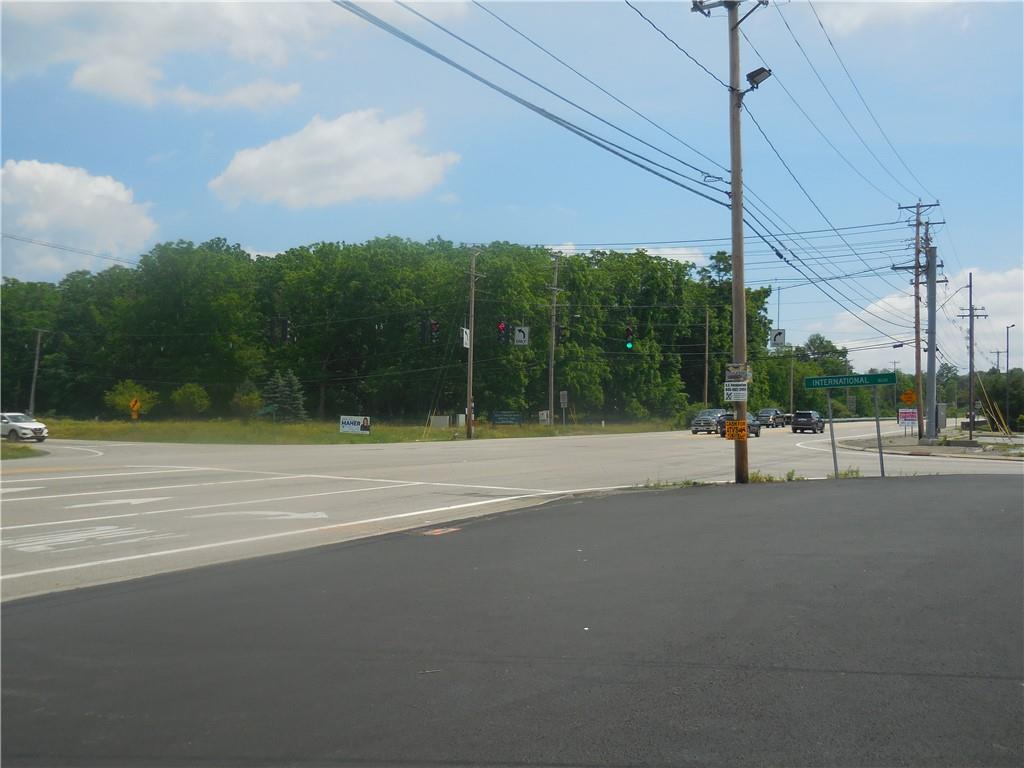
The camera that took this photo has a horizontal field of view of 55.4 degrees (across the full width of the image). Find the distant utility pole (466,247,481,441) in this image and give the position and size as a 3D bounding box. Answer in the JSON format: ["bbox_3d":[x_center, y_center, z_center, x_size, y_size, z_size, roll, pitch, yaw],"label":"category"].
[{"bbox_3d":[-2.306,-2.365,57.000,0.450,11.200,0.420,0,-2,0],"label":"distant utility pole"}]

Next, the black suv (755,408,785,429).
[{"bbox_3d":[26.286,3.478,99.000,2.000,1.900,5.200,-1,-2,27],"label":"black suv"}]

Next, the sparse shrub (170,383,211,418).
[{"bbox_3d":[-31.238,1.703,95.000,3.900,3.800,3.800,0,-2,0],"label":"sparse shrub"}]

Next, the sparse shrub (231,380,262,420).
[{"bbox_3d":[-25.740,1.654,95.000,3.100,4.000,3.000,0,-2,0],"label":"sparse shrub"}]

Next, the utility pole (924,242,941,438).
[{"bbox_3d":[20.030,-1.953,46.500,0.440,9.200,0.440,0,-2,0],"label":"utility pole"}]

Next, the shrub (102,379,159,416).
[{"bbox_3d":[-36.980,1.508,95.000,5.300,4.100,5.000,0,-2,0],"label":"shrub"}]

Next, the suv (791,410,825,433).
[{"bbox_3d":[23.691,3.052,78.000,1.930,1.750,4.800,-1,-2,27],"label":"suv"}]

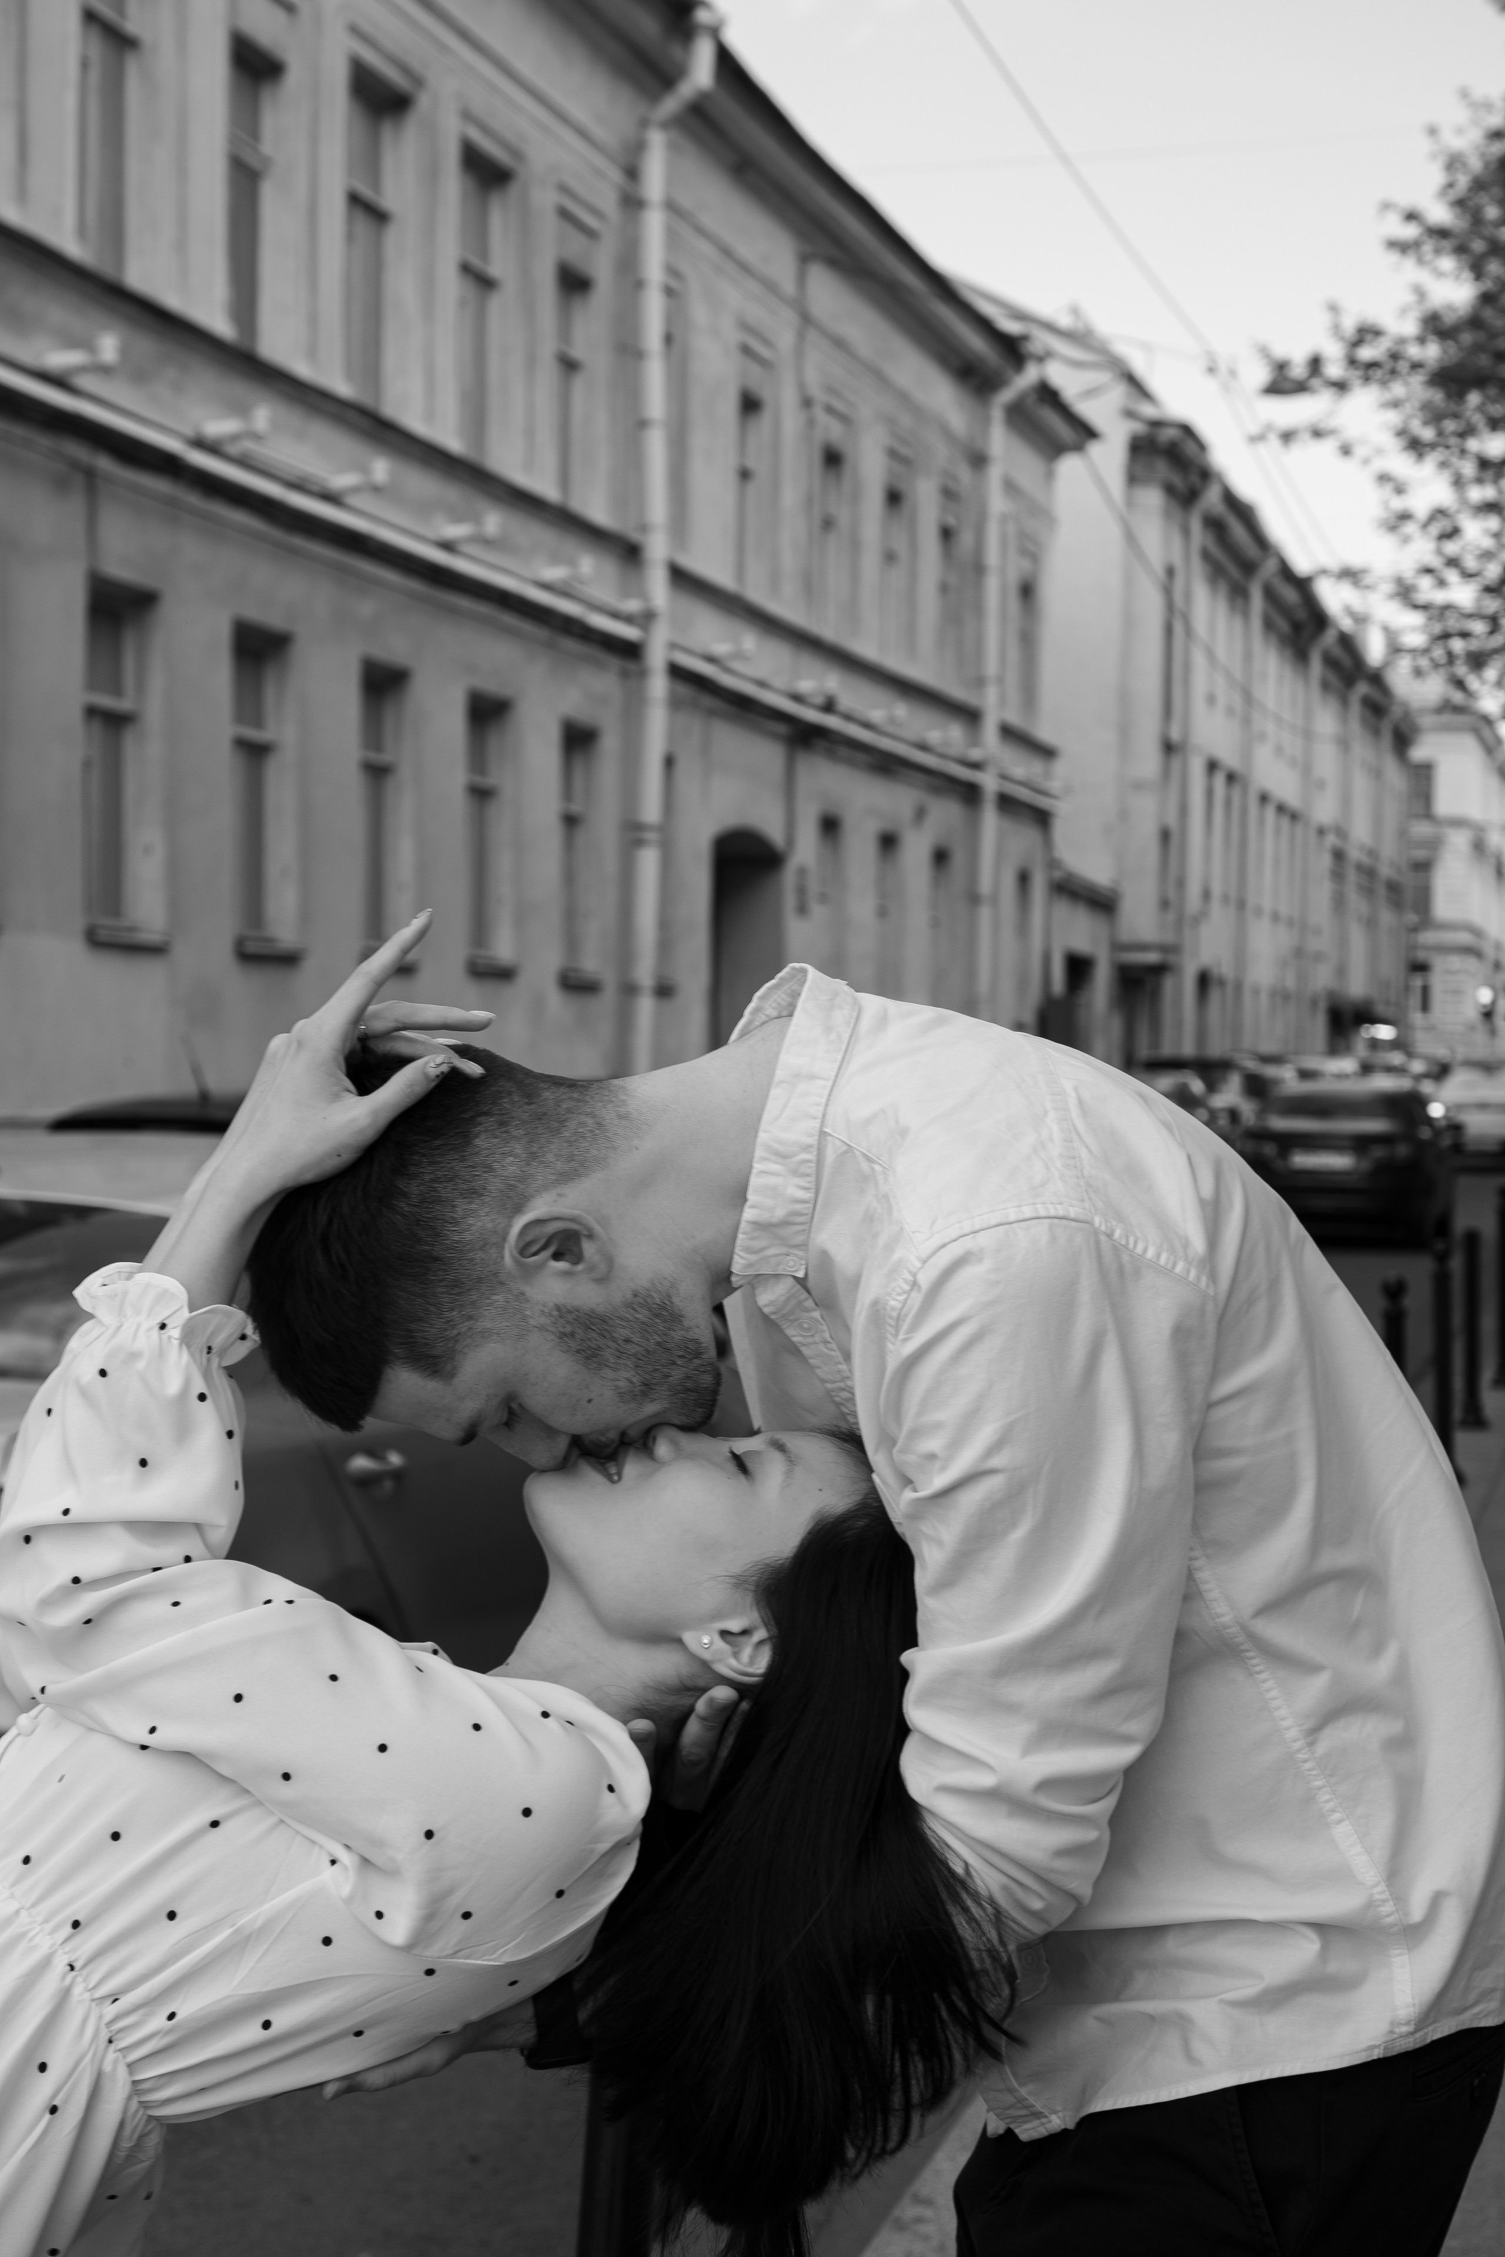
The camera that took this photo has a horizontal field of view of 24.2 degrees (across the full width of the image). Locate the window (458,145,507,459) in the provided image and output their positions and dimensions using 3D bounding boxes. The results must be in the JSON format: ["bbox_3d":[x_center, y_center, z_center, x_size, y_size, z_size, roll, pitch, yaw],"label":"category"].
[{"bbox_3d":[-2.093,-6.300,26.772,0.170,2.394,1.120,1,1,15],"label":"window"}]

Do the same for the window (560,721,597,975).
[{"bbox_3d":[-1.492,-2.335,29.236,0.170,2.100,0.980,1,1,15],"label":"window"}]

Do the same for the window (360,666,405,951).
[{"bbox_3d":[-2.654,-2.299,24.943,0.170,2.005,0.980,1,1,15],"label":"window"}]

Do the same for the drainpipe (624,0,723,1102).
[{"bbox_3d":[-0.652,-4.411,30.411,0.680,10.605,0.220,1,1,15],"label":"drainpipe"}]

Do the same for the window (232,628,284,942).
[{"bbox_3d":[-3.237,-2.227,22.792,0.170,2.038,0.960,1,1,15],"label":"window"}]

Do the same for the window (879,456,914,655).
[{"bbox_3d":[1.540,-6.559,40.181,0.170,2.281,1.180,1,1,15],"label":"window"}]

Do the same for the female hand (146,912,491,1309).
[{"bbox_3d":[-0.231,-0.008,1.880,0.100,0.240,0.090,34,-6,14],"label":"female hand"}]

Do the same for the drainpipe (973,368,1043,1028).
[{"bbox_3d":[3.257,-4.583,44.847,0.680,10.619,0.220,1,1,15],"label":"drainpipe"}]

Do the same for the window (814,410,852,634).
[{"bbox_3d":[0.761,-6.447,37.311,0.170,2.381,1.180,1,1,15],"label":"window"}]

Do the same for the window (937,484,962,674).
[{"bbox_3d":[2.300,-6.724,42.978,0.170,2.332,1.150,1,1,15],"label":"window"}]

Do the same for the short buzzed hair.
[{"bbox_3d":[-0.176,0.057,1.920,0.197,0.206,0.165,7,5,-1],"label":"short buzzed hair"}]

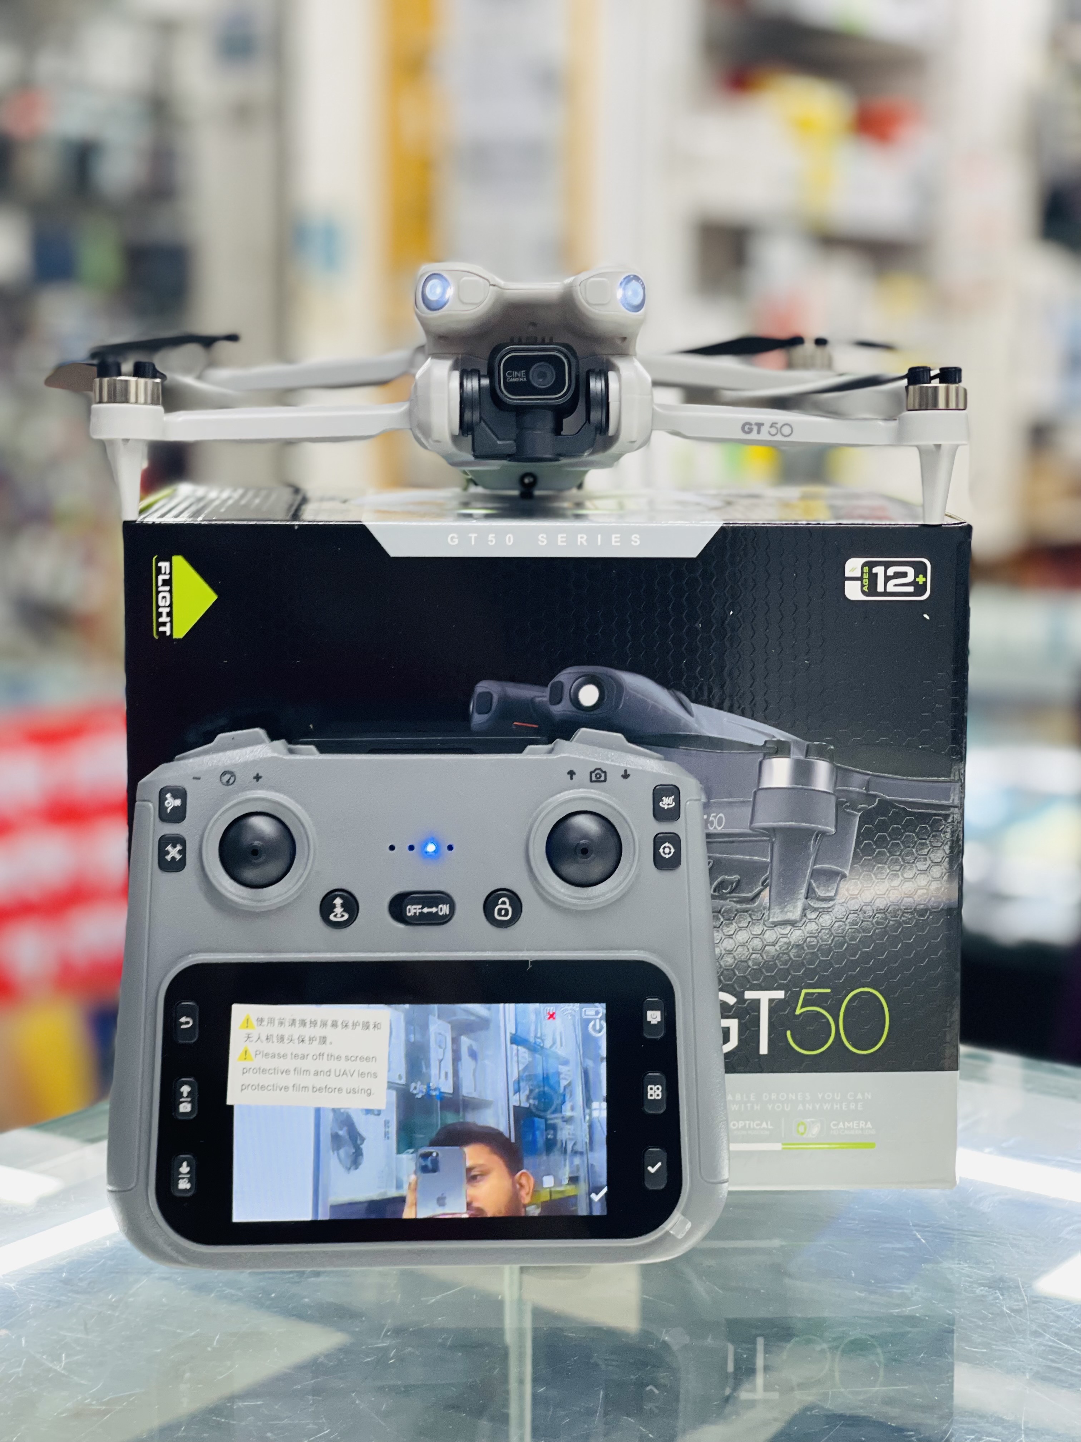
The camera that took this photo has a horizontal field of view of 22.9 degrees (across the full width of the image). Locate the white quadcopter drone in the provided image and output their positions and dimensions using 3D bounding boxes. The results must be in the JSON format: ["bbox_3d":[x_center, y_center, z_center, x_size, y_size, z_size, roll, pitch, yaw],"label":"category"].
[{"bbox_3d":[-0.010,-0.106,0.845,0.265,0.073,0.220,0,8,-4],"label":"white quadcopter drone"}]

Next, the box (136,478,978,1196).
[{"bbox_3d":[-0.001,0.032,0.831,0.240,0.196,0.130,0,8,-3],"label":"box"}]

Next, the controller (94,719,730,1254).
[{"bbox_3d":[-0.034,0.075,0.735,0.166,0.145,0.050,0,0,-5],"label":"controller"}]

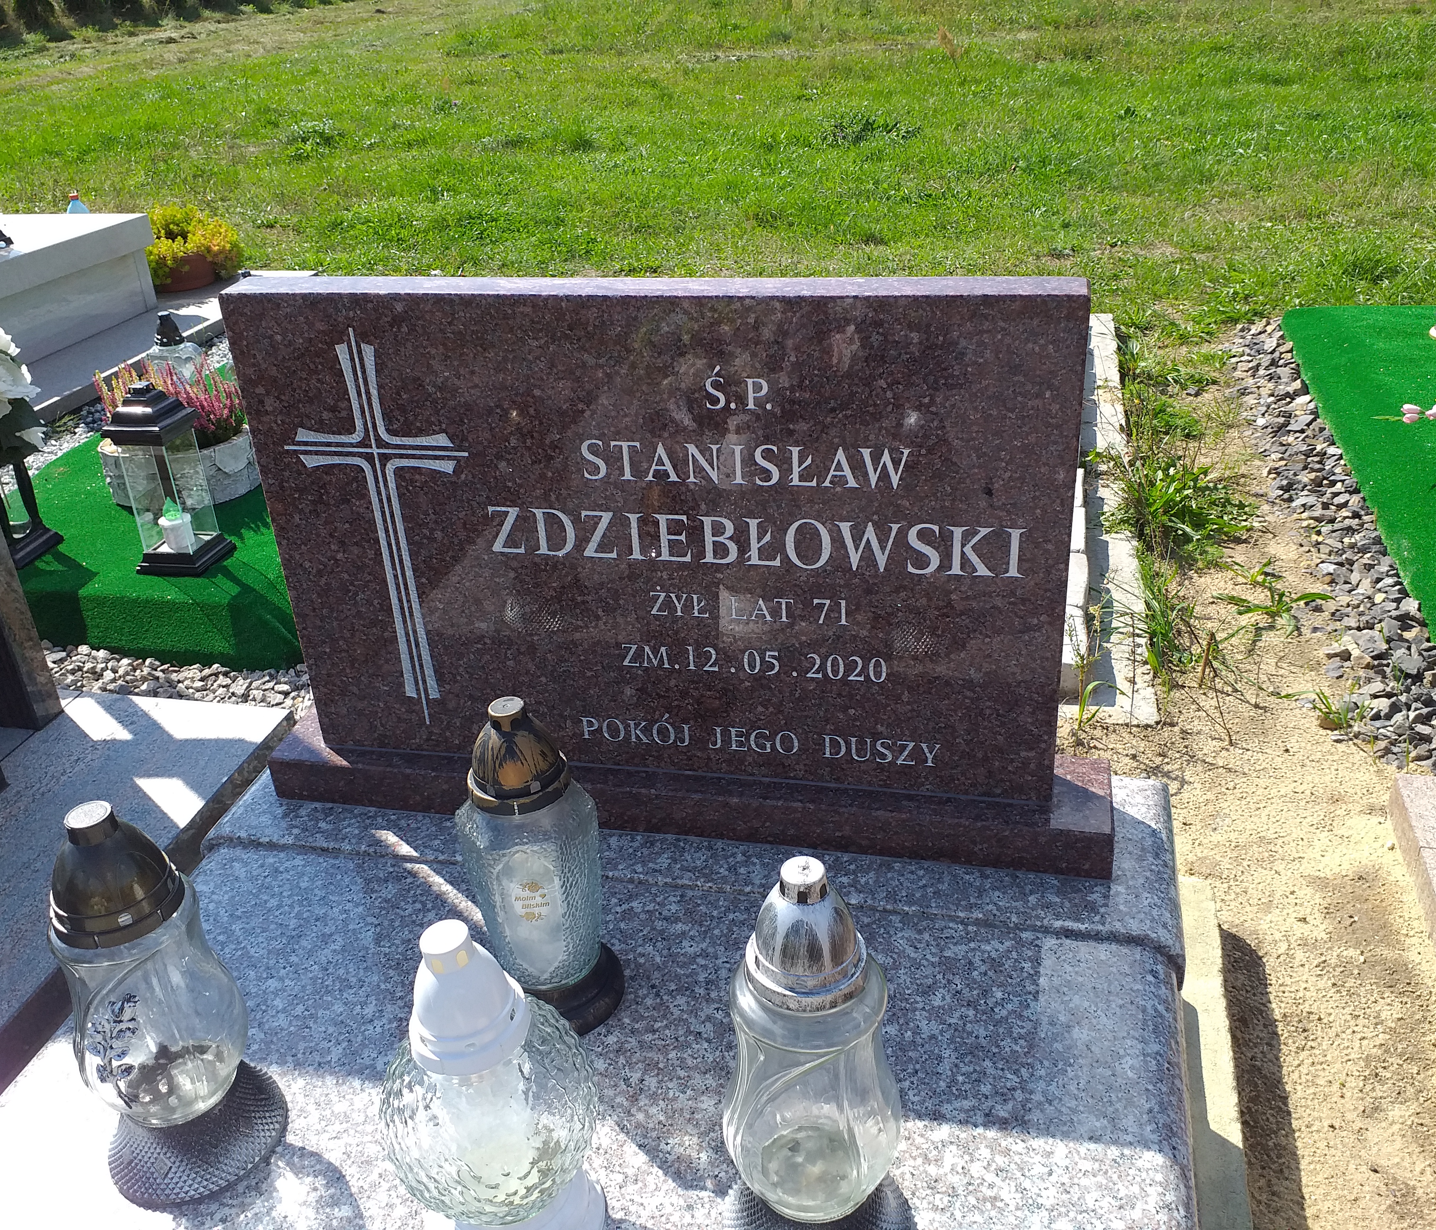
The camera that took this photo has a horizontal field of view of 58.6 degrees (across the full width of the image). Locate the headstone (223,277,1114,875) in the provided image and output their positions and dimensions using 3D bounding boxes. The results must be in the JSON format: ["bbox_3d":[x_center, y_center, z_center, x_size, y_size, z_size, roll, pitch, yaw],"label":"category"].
[{"bbox_3d":[-0.064,-0.047,1.354,0.965,0.601,0.133,3,29,13],"label":"headstone"}]

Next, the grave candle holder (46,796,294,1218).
[{"bbox_3d":[-0.467,0.300,1.046,0.147,0.342,0.147,-20,32,-27],"label":"grave candle holder"}]

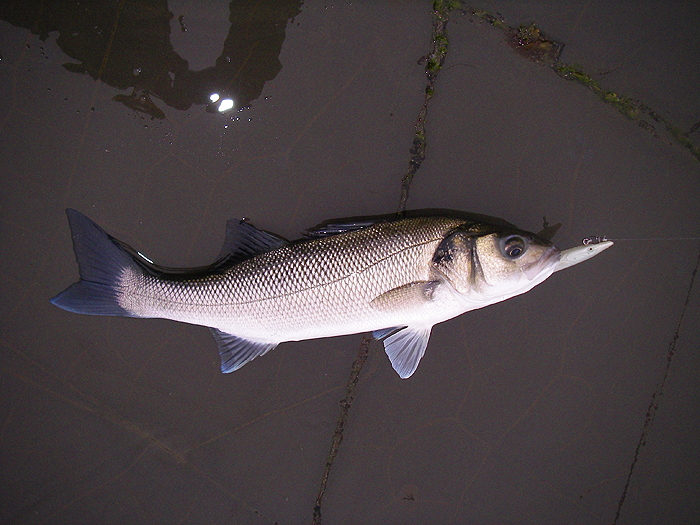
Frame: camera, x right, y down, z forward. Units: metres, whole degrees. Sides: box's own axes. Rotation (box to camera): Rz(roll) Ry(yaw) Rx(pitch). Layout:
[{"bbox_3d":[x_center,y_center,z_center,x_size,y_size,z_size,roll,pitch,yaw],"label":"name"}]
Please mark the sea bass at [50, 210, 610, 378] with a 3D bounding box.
[{"bbox_3d":[-0.020,0.029,0.597,0.413,0.053,0.142,-2,102,-9],"label":"sea bass"}]

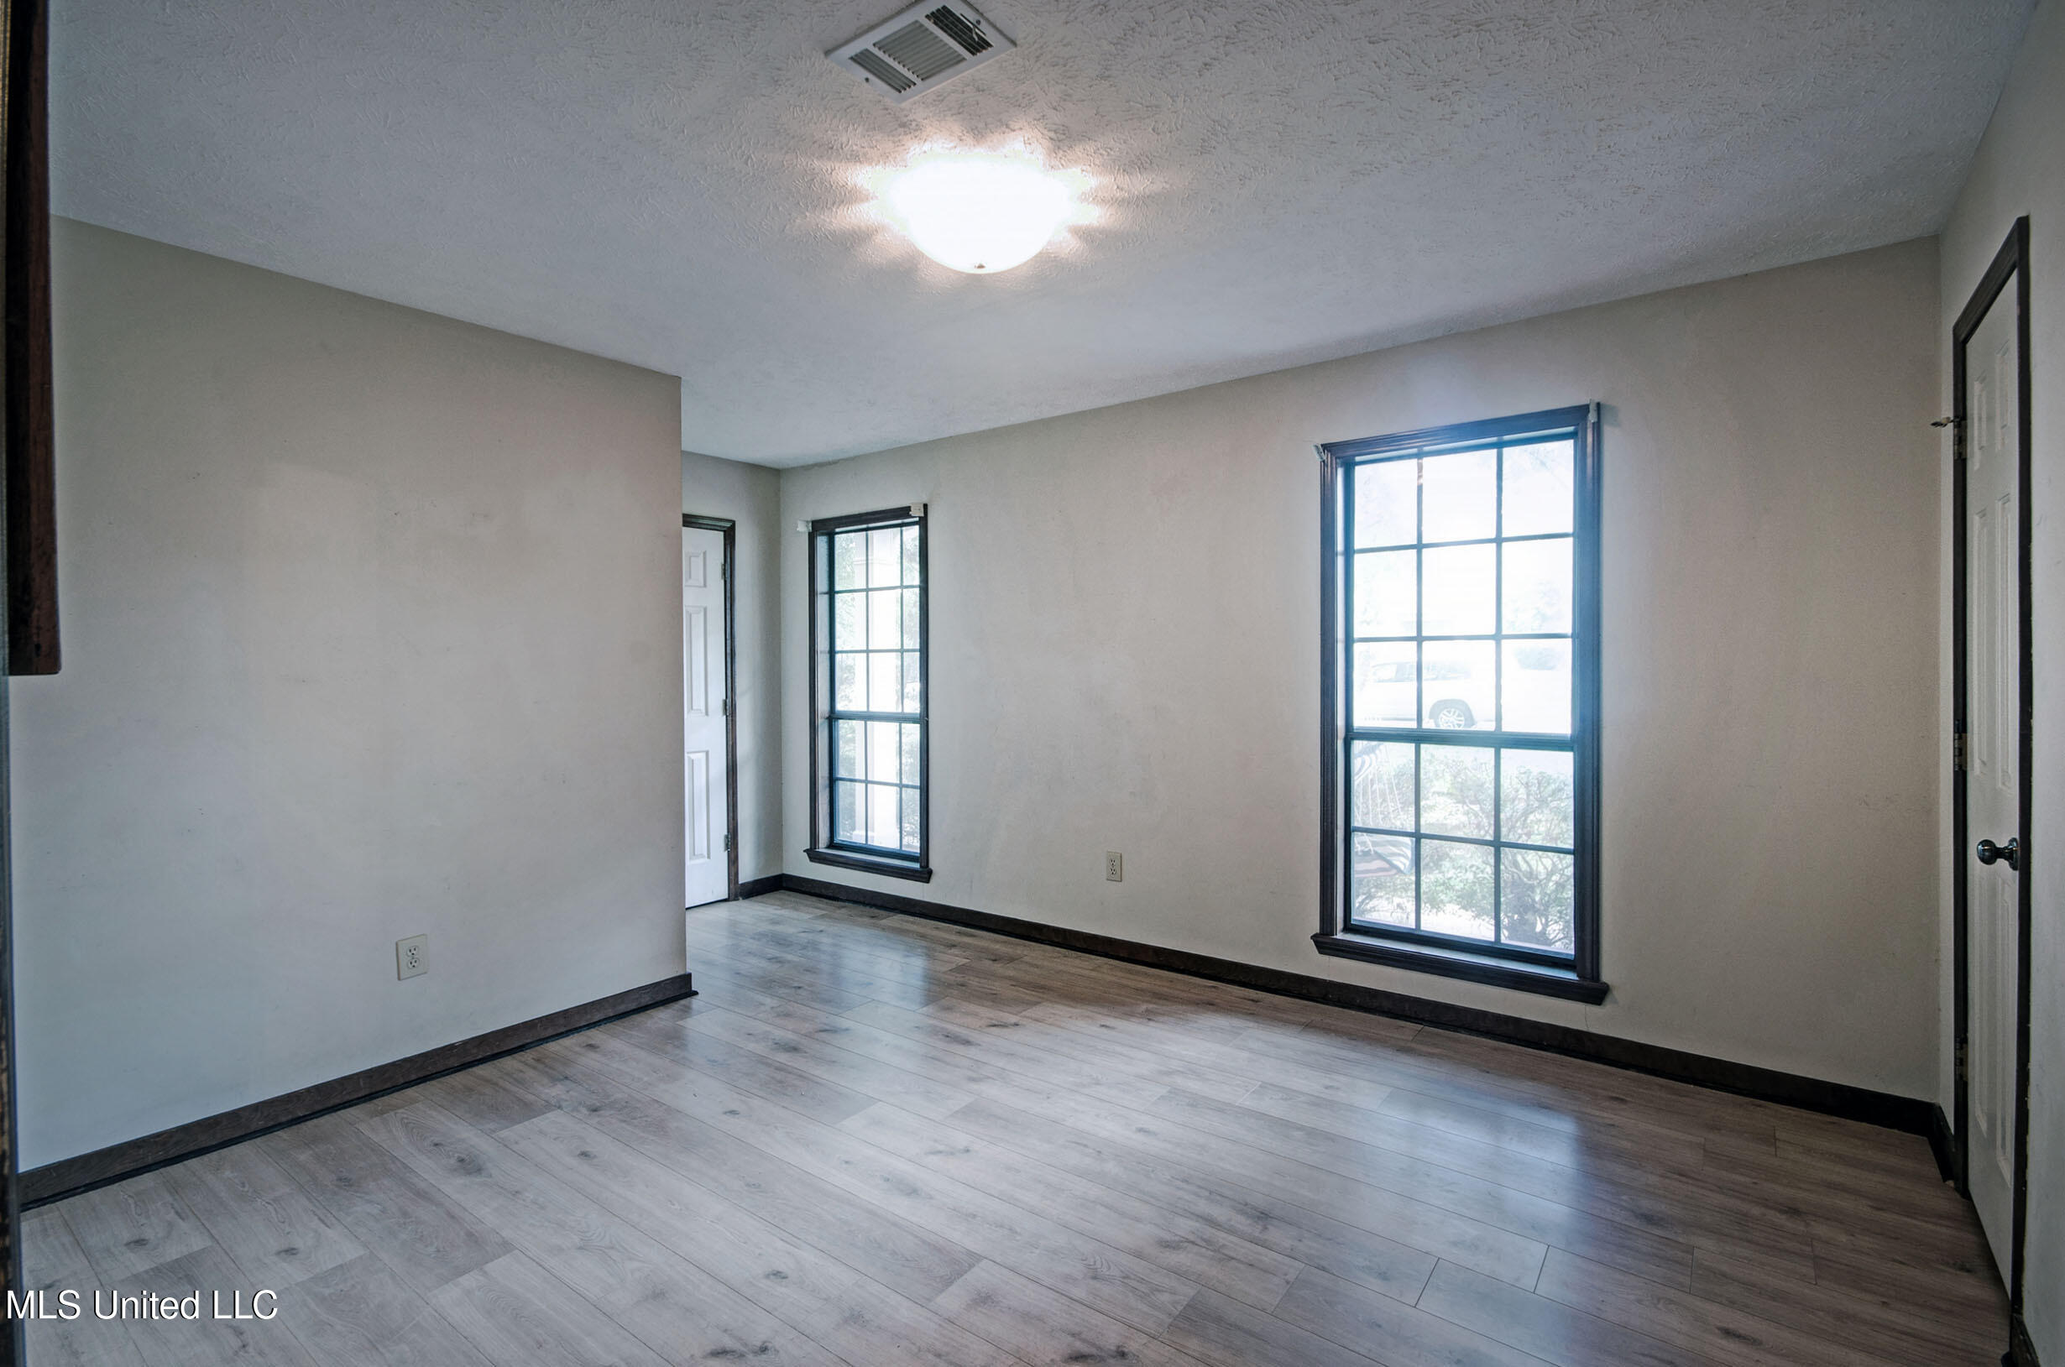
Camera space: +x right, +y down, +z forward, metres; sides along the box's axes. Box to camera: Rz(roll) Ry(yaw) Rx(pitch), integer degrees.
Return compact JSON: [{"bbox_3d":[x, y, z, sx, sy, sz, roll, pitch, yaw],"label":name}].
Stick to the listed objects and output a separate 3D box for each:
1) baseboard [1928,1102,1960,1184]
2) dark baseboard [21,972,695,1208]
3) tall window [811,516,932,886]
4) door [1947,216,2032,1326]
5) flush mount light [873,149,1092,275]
[{"bbox_3d":[2.336,1.189,2.214,0.028,0.100,0.290,0,1,39],"label":"baseboard"},{"bbox_3d":[-1.882,1.194,2.726,0.028,0.094,1.720,0,1,39],"label":"dark baseboard"},{"bbox_3d":[-0.879,0.042,4.589,0.910,1.900,0.120,0,1,34],"label":"tall window"},{"bbox_3d":[2.087,0.192,1.823,0.100,2.105,0.650,0,1,39],"label":"door"},{"bbox_3d":[-0.127,-1.110,2.090,0.420,0.170,0.420,0,1,0],"label":"flush mount light"}]

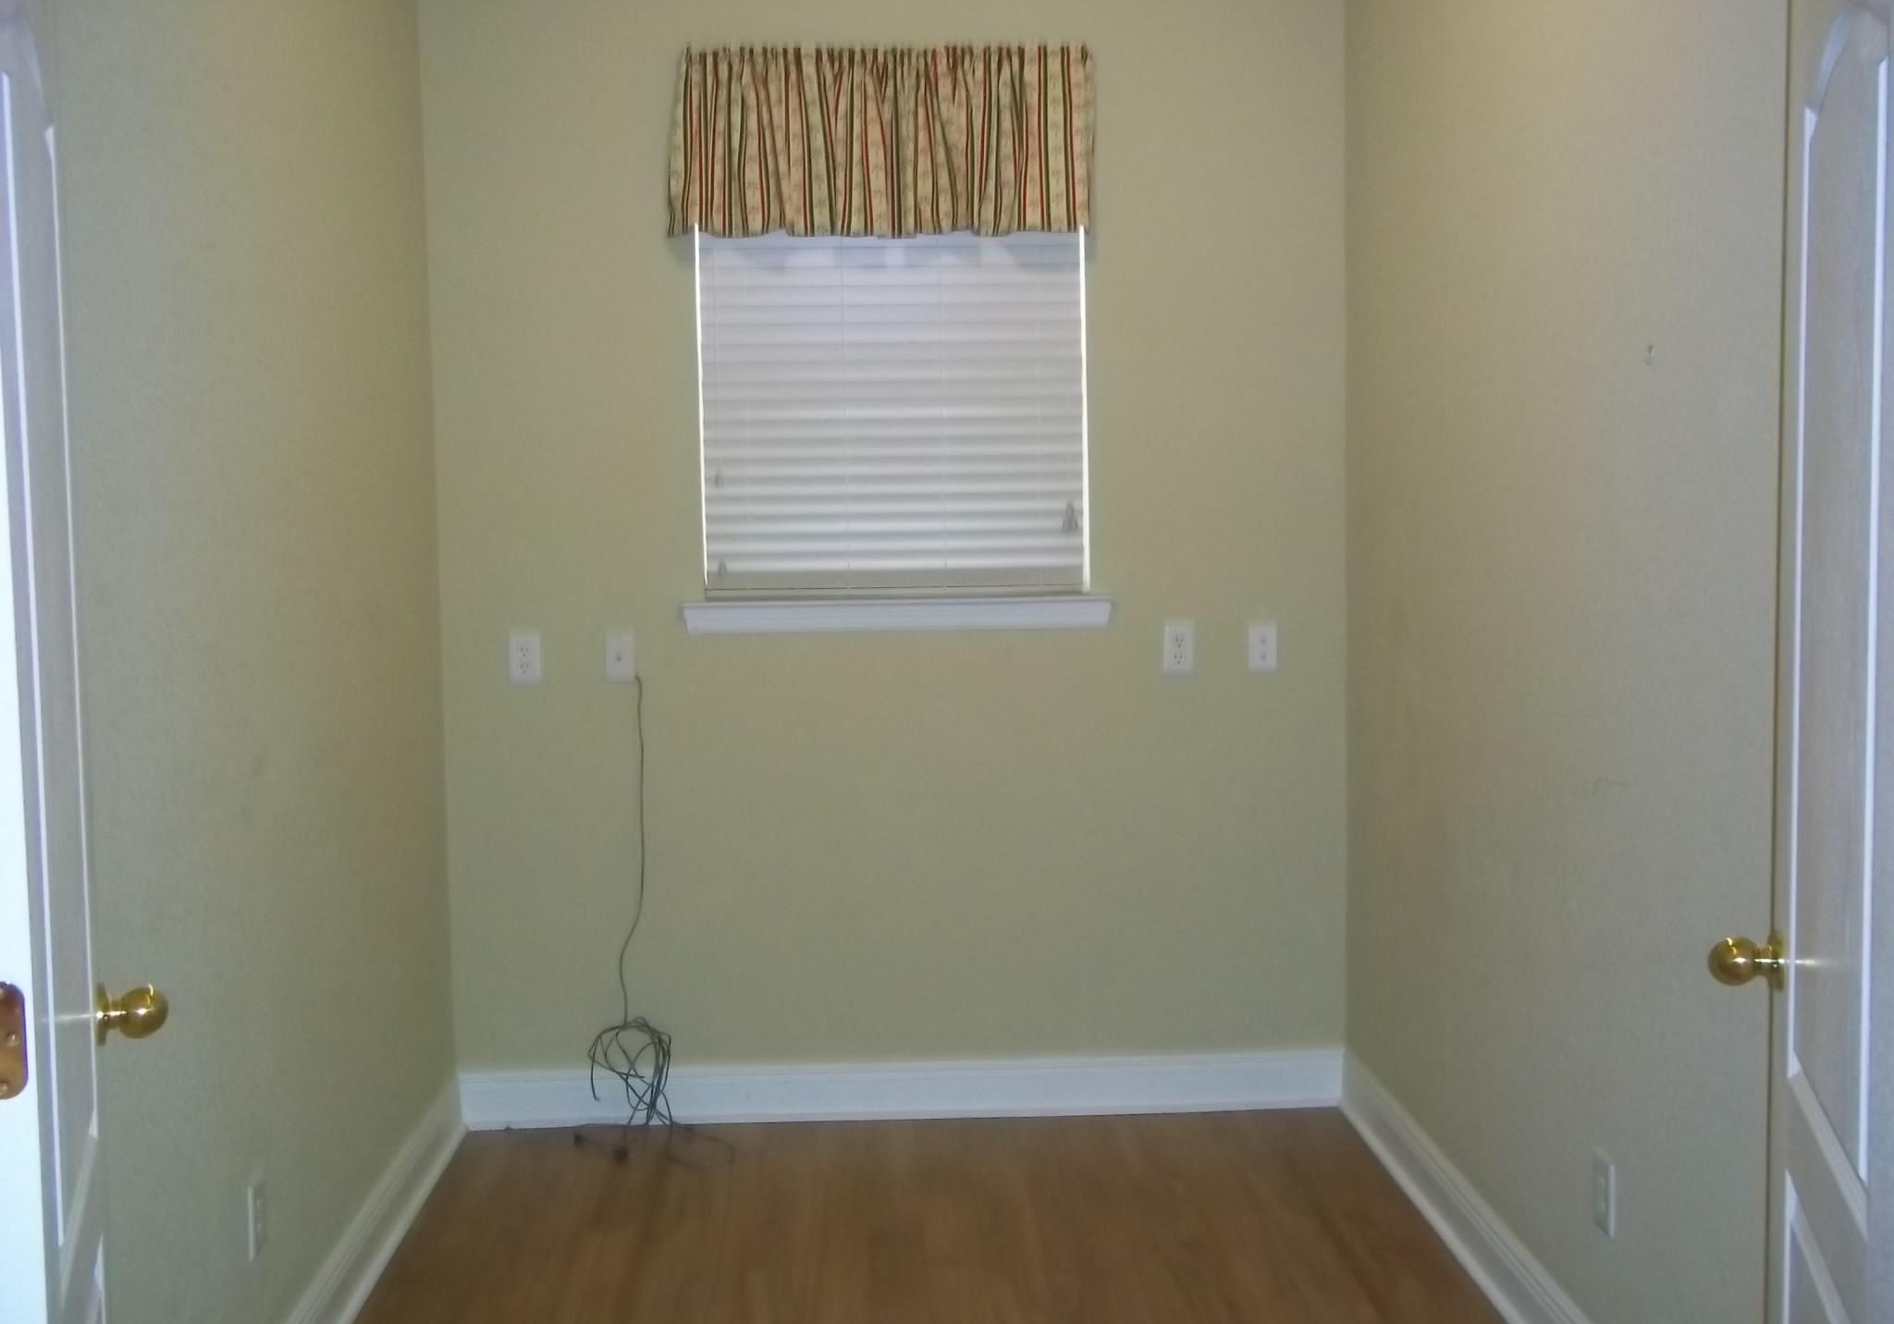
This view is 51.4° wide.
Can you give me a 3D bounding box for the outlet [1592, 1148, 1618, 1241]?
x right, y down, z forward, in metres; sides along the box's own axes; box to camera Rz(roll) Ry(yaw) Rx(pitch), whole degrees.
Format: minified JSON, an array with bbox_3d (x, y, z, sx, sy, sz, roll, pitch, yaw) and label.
[{"bbox_3d":[1.023,0.827,3.058,0.008,0.115,0.070,-1,5,-3],"label":"outlet"}]

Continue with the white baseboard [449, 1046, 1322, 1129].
[{"bbox_3d":[-0.099,1.015,4.654,2.076,0.138,0.016,-1,5,-3],"label":"white baseboard"}]

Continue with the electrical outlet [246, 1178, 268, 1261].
[{"bbox_3d":[-1.067,0.866,3.040,0.008,0.115,0.070,-1,5,-3],"label":"electrical outlet"}]

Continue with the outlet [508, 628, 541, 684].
[{"bbox_3d":[-0.968,-0.013,4.525,0.070,0.115,0.008,-1,5,-3],"label":"outlet"}]

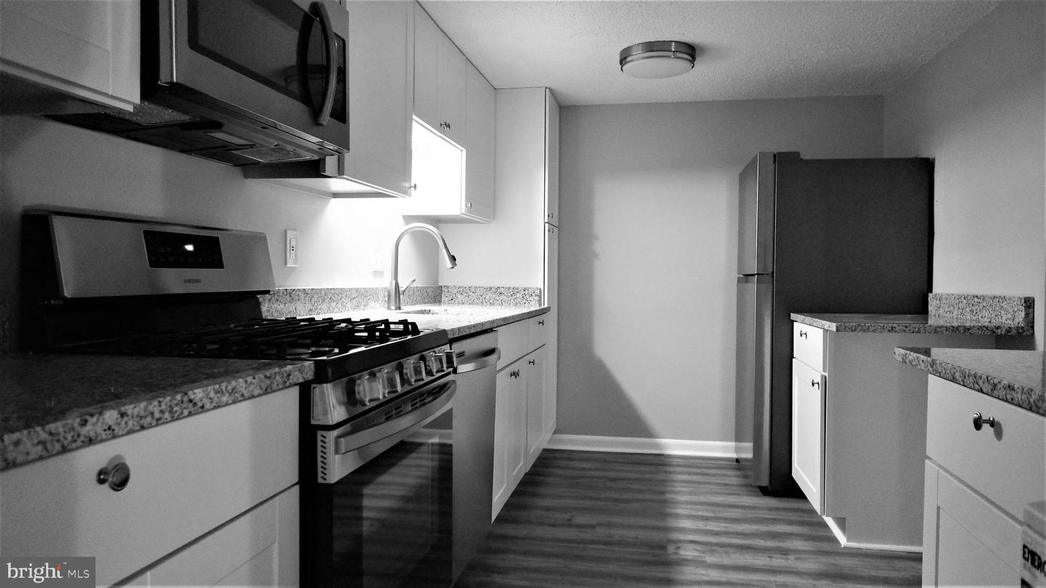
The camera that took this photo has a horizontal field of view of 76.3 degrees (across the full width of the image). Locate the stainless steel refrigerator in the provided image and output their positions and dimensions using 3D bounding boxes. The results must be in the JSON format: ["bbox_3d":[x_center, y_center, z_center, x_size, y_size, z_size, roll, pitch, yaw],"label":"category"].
[{"bbox_3d":[1.611,0.153,3.590,0.784,1.707,0.717,1,1,11],"label":"stainless steel refrigerator"}]

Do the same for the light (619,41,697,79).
[{"bbox_3d":[0.646,-1.113,3.204,0.357,0.078,0.357,1,1,11],"label":"light"}]

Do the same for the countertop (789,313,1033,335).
[{"bbox_3d":[1.537,0.119,2.769,0.640,0.031,0.815,1,1,11],"label":"countertop"}]

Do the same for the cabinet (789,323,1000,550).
[{"bbox_3d":[1.572,0.576,2.921,0.620,0.887,0.571,1,1,11],"label":"cabinet"}]

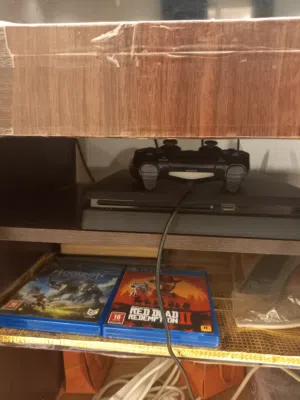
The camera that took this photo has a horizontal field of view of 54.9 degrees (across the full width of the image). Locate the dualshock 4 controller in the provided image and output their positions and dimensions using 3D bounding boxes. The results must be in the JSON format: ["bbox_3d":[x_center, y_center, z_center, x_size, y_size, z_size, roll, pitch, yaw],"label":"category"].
[{"bbox_3d":[0.056,-0.047,0.387,0.161,0.055,0.100,2,12,6],"label":"dualshock 4 controller"}]

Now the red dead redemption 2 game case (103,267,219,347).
[{"bbox_3d":[0.021,0.141,0.419,0.135,0.015,0.171,2,12,7],"label":"red dead redemption 2 game case"}]

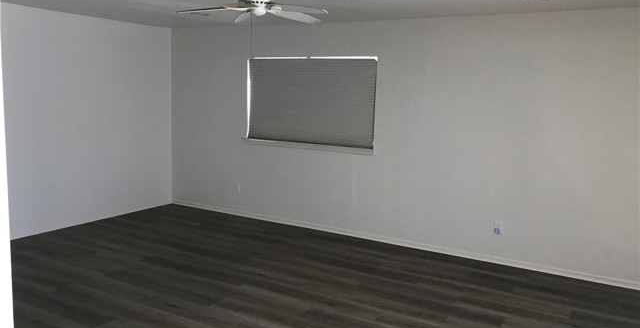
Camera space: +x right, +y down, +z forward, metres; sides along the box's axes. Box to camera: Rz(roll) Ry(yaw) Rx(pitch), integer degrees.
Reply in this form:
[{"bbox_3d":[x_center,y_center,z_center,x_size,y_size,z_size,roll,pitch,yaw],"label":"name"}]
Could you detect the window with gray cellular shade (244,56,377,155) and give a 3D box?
[{"bbox_3d":[-0.159,-0.722,6.103,1.810,1.070,0.120,6,9,29],"label":"window with gray cellular shade"}]

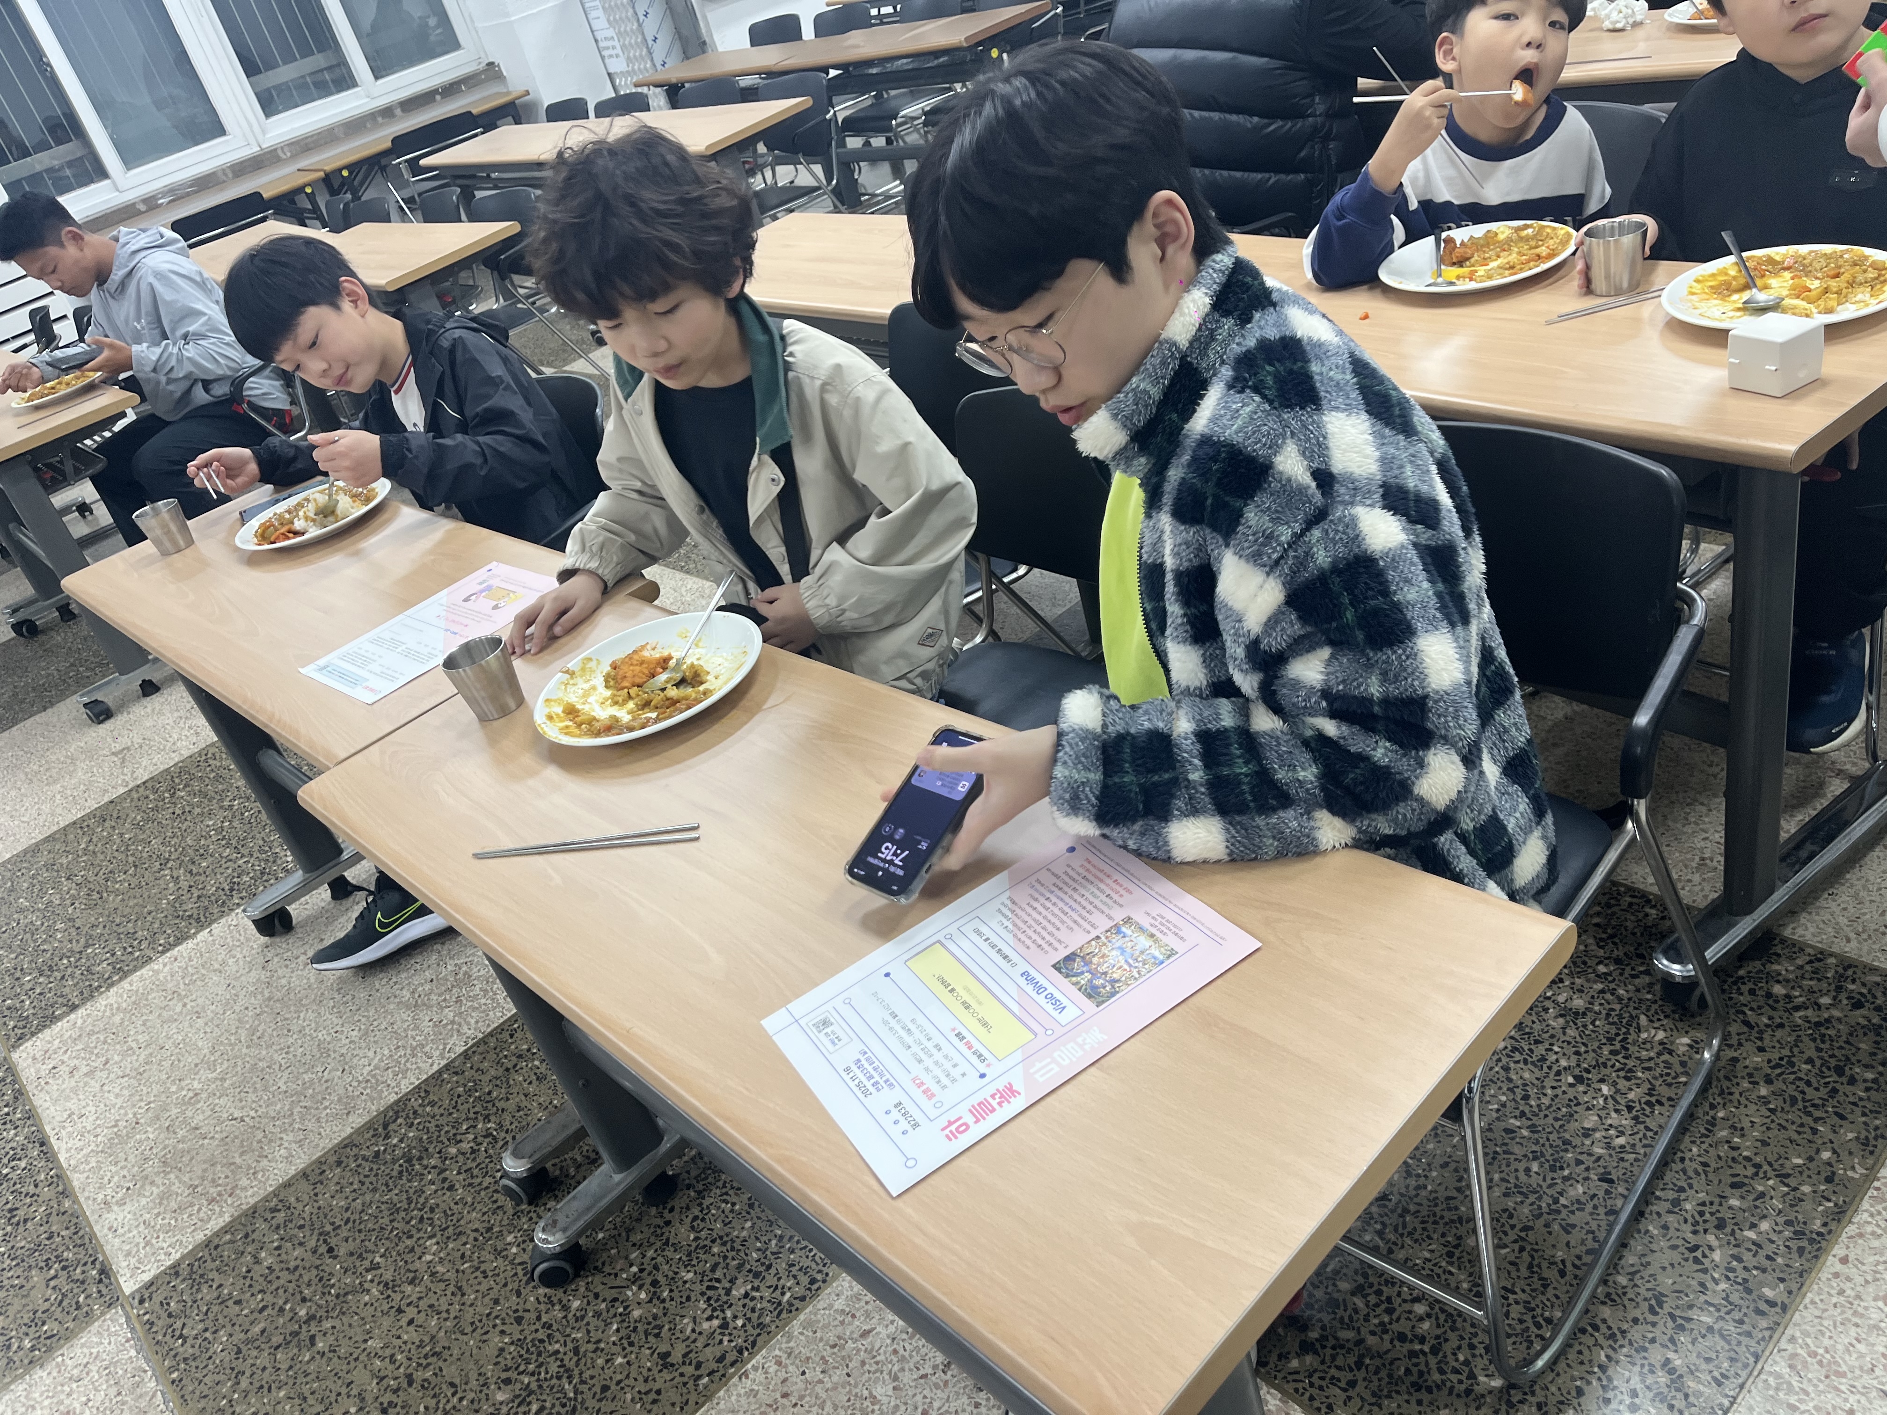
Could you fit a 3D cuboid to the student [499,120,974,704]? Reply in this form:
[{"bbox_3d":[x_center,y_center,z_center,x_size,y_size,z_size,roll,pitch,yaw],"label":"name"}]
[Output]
[{"bbox_3d":[-0.128,-0.061,1.686,0.530,1.250,0.620,15,44,41],"label":"student"}]

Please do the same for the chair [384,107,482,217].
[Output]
[{"bbox_3d":[-2.448,-2.516,7.086,0.540,0.820,0.530,-37,37,-29],"label":"chair"}]

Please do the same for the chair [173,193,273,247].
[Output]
[{"bbox_3d":[-3.184,-1.894,6.516,0.540,0.800,0.560,-37,36,-29],"label":"chair"}]

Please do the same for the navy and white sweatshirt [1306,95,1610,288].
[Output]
[{"bbox_3d":[0.818,-0.630,2.063,0.420,0.430,0.370,8,40,36],"label":"navy and white sweatshirt"}]

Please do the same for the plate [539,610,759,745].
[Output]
[{"bbox_3d":[-0.307,-0.024,1.500,0.257,0.027,0.257,-13,32,8],"label":"plate"}]

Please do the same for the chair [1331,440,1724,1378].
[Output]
[{"bbox_3d":[0.471,0.142,1.488,0.530,0.820,0.540,-37,37,-29],"label":"chair"}]

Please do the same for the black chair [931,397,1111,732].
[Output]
[{"bbox_3d":[0.166,0.033,1.848,0.560,0.800,0.540,-37,36,-29],"label":"black chair"}]

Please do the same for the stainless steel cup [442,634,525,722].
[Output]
[{"bbox_3d":[-0.500,-0.030,1.556,0.072,0.074,0.072,-13,32,8],"label":"stainless steel cup"}]

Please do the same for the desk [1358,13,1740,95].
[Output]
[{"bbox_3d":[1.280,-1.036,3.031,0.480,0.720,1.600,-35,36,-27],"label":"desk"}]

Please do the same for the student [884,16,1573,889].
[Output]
[{"bbox_3d":[0.260,0.071,1.261,0.700,1.280,0.520,-29,33,-18],"label":"student"}]

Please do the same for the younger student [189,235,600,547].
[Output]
[{"bbox_3d":[-0.885,-0.204,2.423,0.780,1.140,0.620,-32,34,-22],"label":"younger student"}]

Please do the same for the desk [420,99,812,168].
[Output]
[{"bbox_3d":[-1.298,-1.901,5.653,0.480,0.720,2.350,-37,36,-28],"label":"desk"}]

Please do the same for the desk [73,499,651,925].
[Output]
[{"bbox_3d":[-0.865,0.118,2.279,1.210,0.720,0.490,18,46,44],"label":"desk"}]

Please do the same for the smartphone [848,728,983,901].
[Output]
[{"bbox_3d":[-0.013,0.085,1.125,0.076,0.012,0.152,15,65,47],"label":"smartphone"}]

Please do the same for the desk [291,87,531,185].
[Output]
[{"bbox_3d":[-2.612,-2.650,7.447,1.200,0.740,0.450,-37,36,-29],"label":"desk"}]

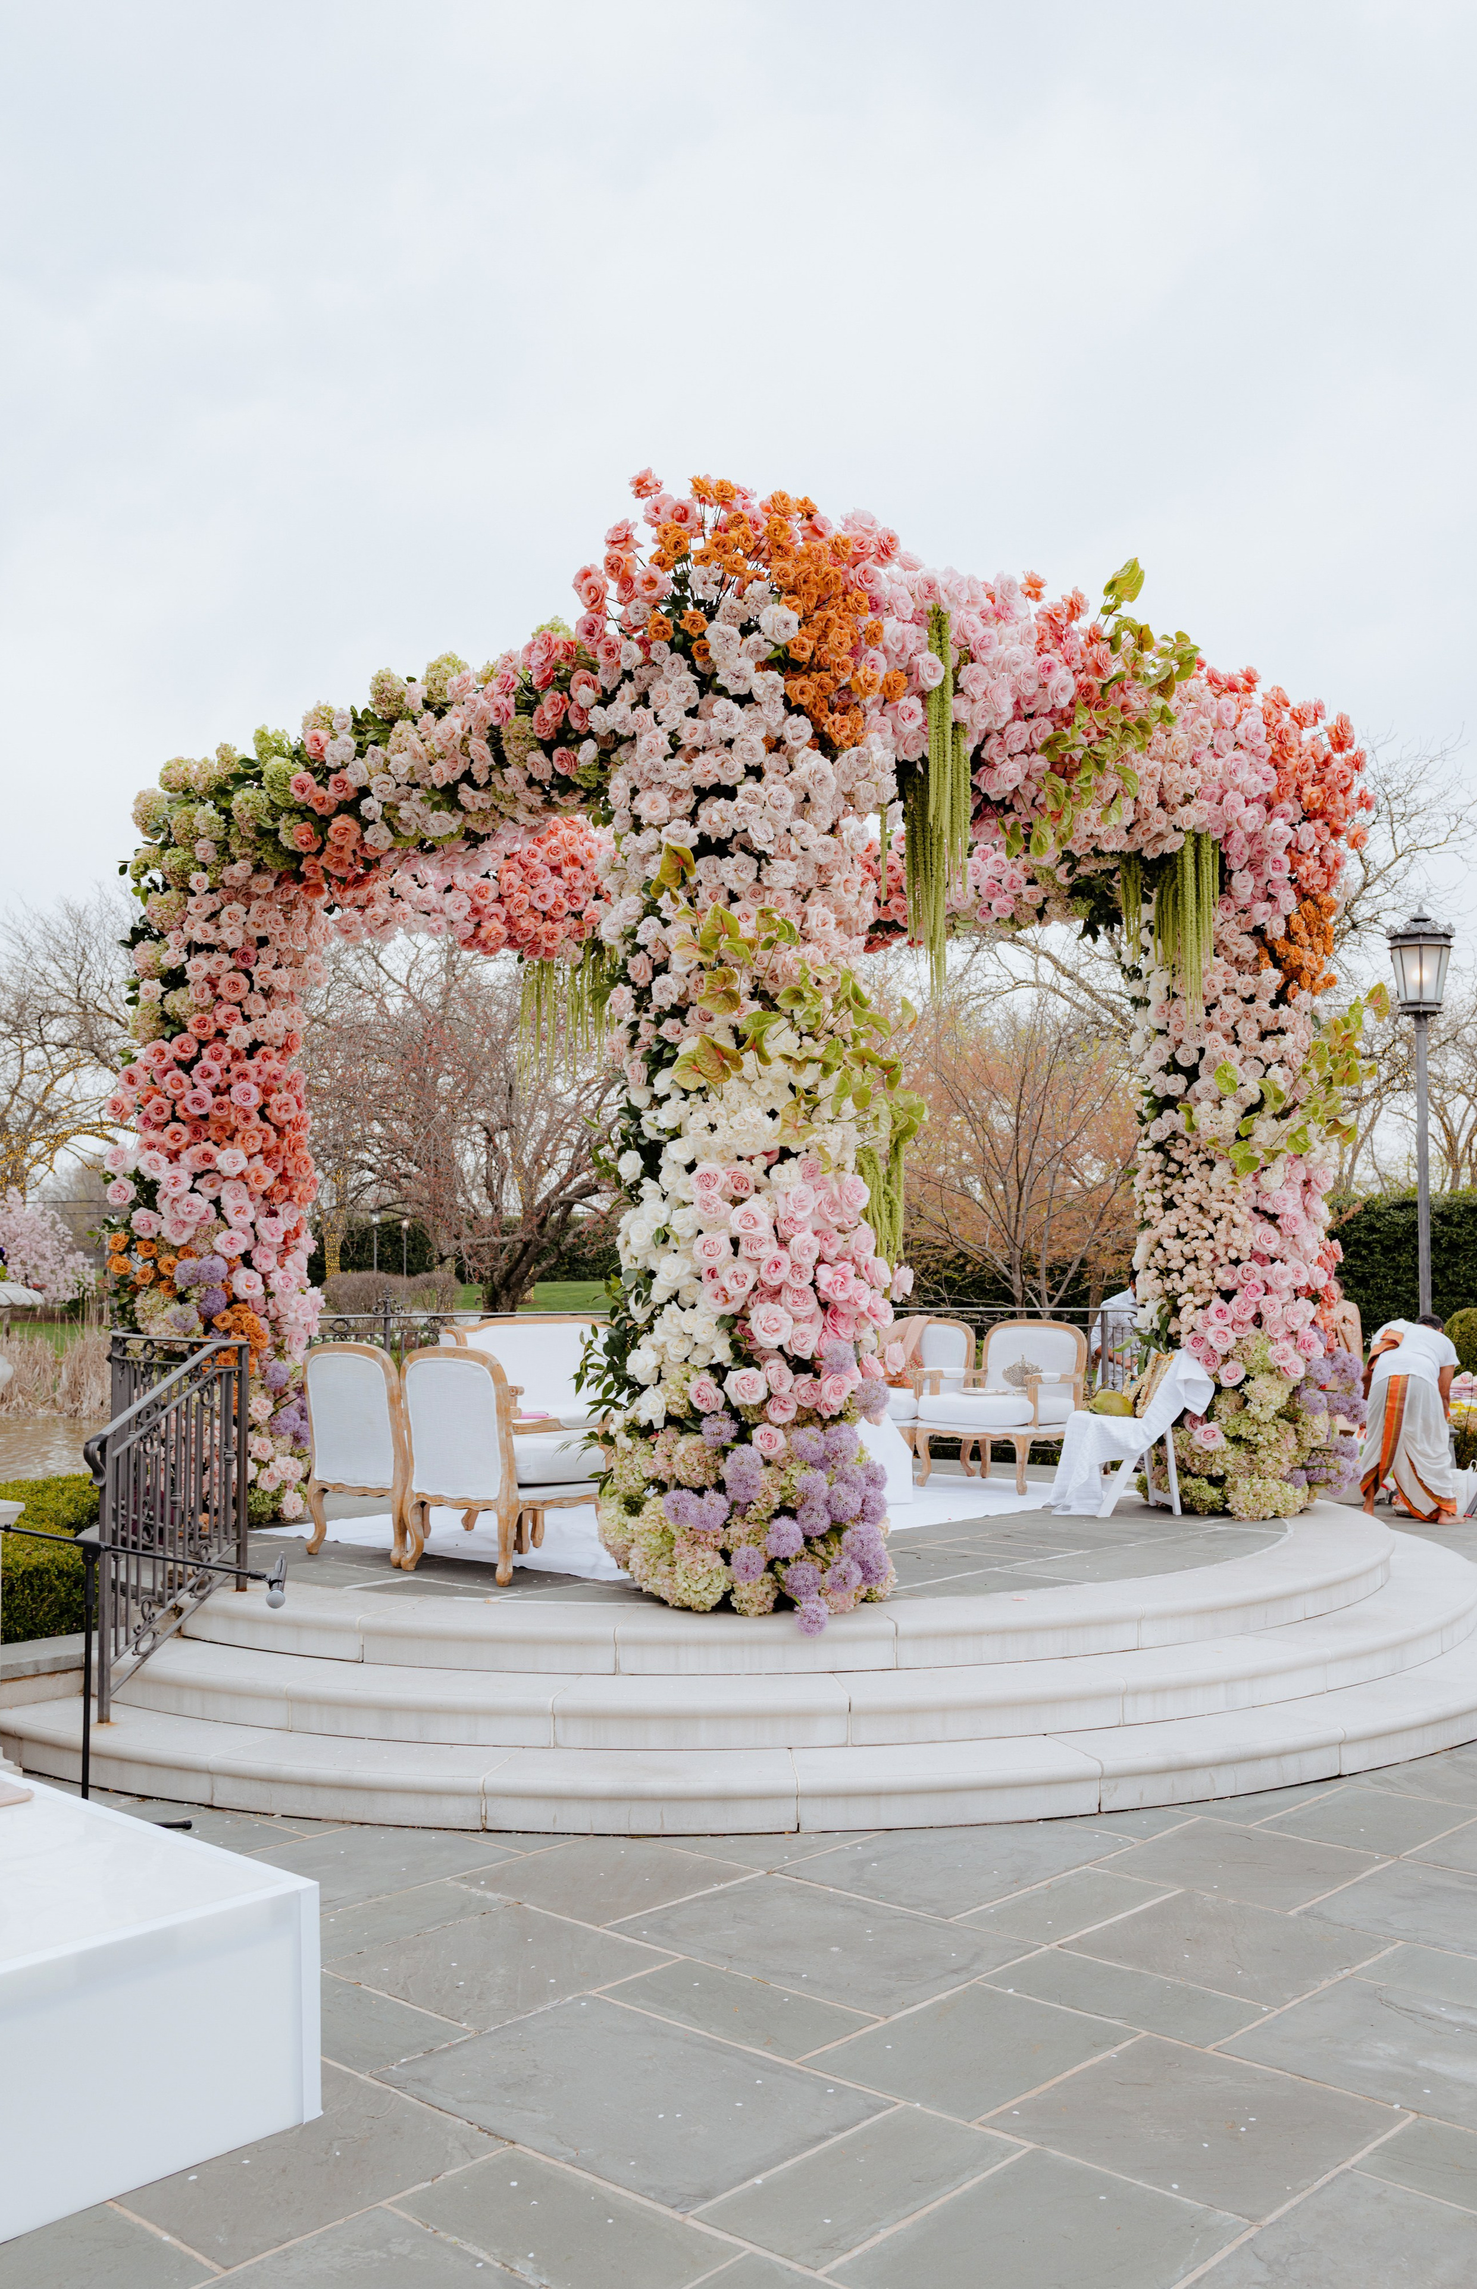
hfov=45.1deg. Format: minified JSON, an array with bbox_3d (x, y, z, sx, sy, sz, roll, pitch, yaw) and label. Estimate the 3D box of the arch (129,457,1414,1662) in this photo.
[{"bbox_3d":[0.029,-0.274,9.286,4.650,4.350,4.650,3,-5,-45],"label":"arch"}]

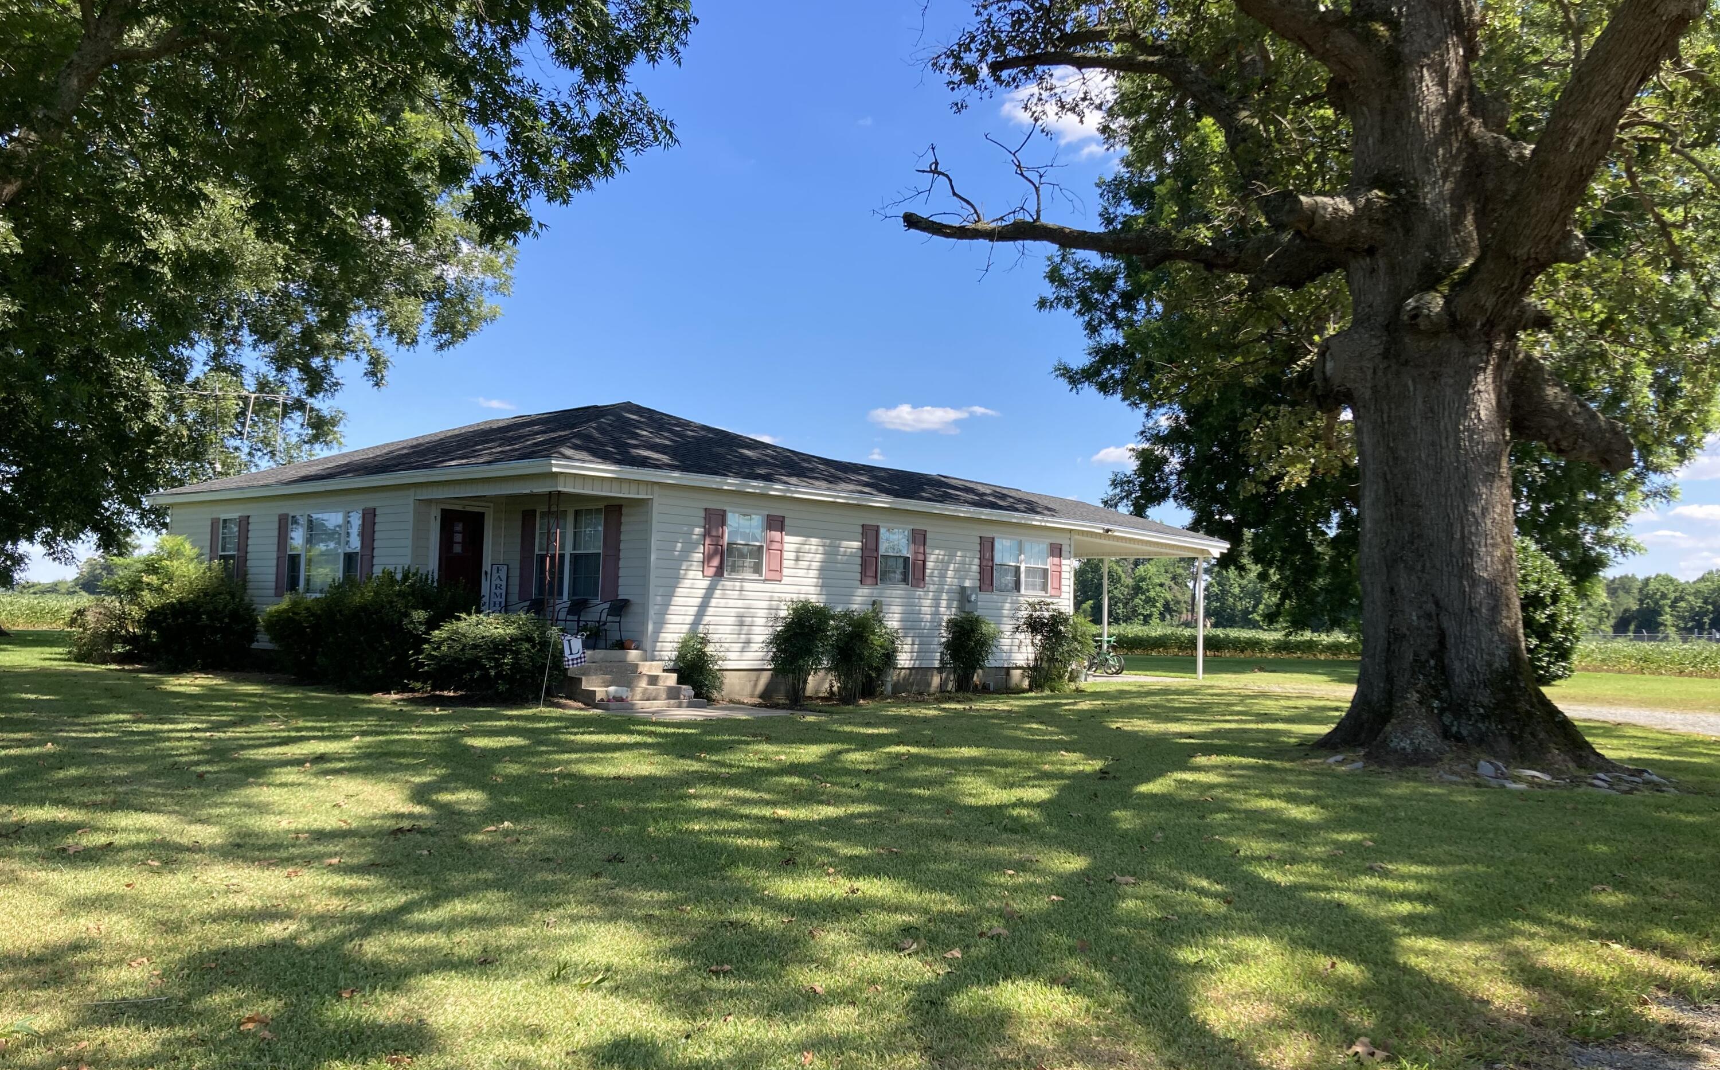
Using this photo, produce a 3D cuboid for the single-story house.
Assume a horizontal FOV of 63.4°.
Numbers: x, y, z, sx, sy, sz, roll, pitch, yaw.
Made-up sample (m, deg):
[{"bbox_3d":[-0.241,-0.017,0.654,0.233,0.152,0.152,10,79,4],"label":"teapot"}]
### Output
[{"bbox_3d":[-2.369,0.222,29.189,12.302,5.575,19.231,-2,-5,41],"label":"single-story house"}]

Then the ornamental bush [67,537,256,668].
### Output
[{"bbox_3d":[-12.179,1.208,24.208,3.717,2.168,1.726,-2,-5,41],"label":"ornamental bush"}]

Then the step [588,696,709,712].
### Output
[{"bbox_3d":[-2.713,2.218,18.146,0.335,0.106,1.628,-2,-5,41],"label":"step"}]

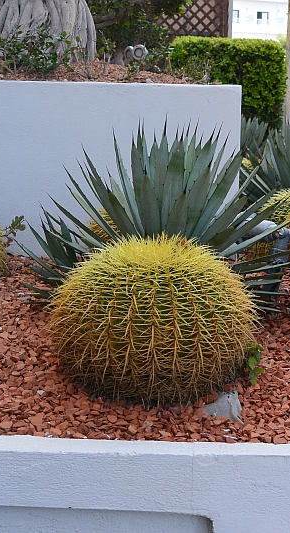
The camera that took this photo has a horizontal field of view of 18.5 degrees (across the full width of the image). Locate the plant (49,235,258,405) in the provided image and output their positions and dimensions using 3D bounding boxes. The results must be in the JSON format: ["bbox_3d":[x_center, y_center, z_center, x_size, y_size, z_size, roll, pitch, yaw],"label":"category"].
[{"bbox_3d":[0.022,0.113,2.333,0.544,0.397,0.544,1,10,0],"label":"plant"}]

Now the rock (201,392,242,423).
[{"bbox_3d":[0.182,0.334,2.120,0.105,0.065,0.085,1,10,0],"label":"rock"}]

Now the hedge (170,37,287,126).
[{"bbox_3d":[0.993,-2.131,10.700,1.420,1.280,0.900,1,10,0],"label":"hedge"}]

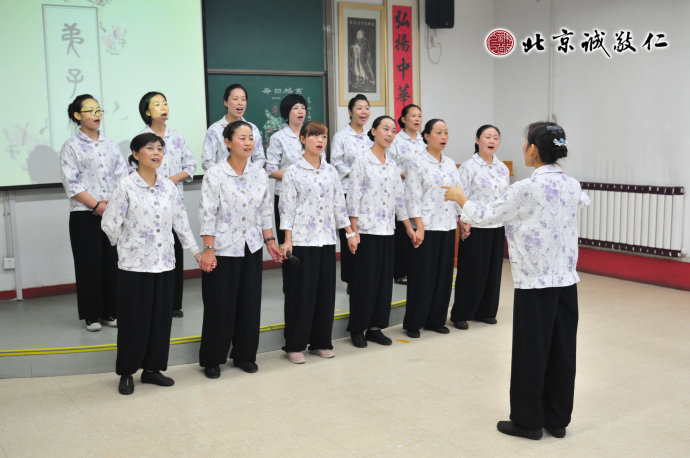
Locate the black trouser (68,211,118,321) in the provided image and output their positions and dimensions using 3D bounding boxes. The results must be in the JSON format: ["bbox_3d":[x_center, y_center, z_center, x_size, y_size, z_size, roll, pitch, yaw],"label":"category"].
[{"bbox_3d":[-1.794,0.231,5.528,0.370,0.850,0.260,-8,10,-42],"label":"black trouser"}]

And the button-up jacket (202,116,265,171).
[{"bbox_3d":[-0.876,-0.594,6.019,0.530,0.610,0.310,-6,8,-34],"label":"button-up jacket"}]

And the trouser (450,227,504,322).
[{"bbox_3d":[1.059,0.338,6.097,0.400,0.800,0.300,-4,8,-22],"label":"trouser"}]

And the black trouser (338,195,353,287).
[{"bbox_3d":[0.098,0.031,6.551,0.350,0.850,0.250,-5,8,-30],"label":"black trouser"}]

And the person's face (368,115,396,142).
[{"bbox_3d":[0.280,-0.750,5.712,0.170,0.210,0.230,-6,8,-34],"label":"person's face"}]

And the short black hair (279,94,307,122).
[{"bbox_3d":[-0.427,-0.975,6.223,0.215,0.245,0.225,-7,10,-41],"label":"short black hair"}]

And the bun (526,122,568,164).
[{"bbox_3d":[0.993,-0.419,3.753,0.170,0.220,0.200,-8,10,-43],"label":"bun"}]

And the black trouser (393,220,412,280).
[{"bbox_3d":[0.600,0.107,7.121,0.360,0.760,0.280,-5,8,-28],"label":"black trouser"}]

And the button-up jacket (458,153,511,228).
[{"bbox_3d":[1.112,-0.305,6.062,0.430,0.610,0.270,-3,8,-15],"label":"button-up jacket"}]

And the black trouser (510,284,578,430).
[{"bbox_3d":[1.004,0.604,3.853,0.360,0.800,0.270,-6,8,-31],"label":"black trouser"}]

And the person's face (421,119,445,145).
[{"bbox_3d":[0.660,-0.713,5.700,0.160,0.215,0.185,-7,9,-38],"label":"person's face"}]

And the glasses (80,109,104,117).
[{"bbox_3d":[-1.778,-0.816,5.378,0.140,0.045,0.142,4,9,33],"label":"glasses"}]

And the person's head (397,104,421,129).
[{"bbox_3d":[0.583,-1.034,7.034,0.170,0.210,0.230,-6,8,-33],"label":"person's head"}]

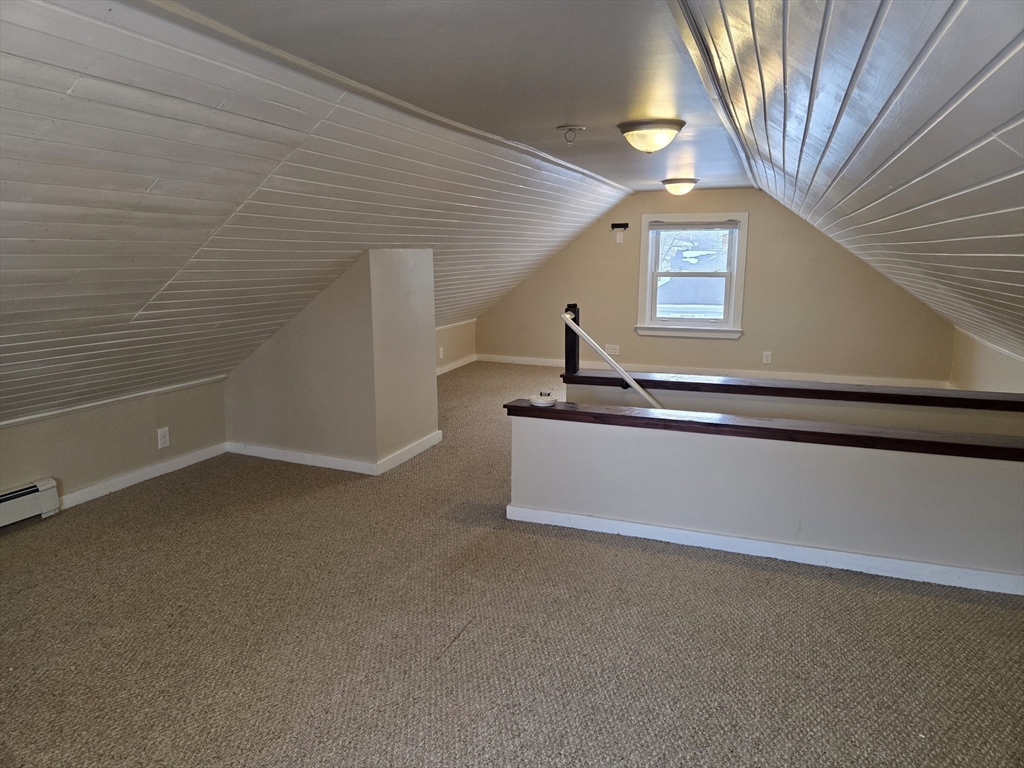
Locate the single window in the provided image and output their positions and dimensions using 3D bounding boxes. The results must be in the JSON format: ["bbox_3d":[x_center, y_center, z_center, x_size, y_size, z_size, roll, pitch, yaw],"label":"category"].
[{"bbox_3d":[1.951,-1.171,7.429,1.140,1.320,0.120,4,12,21],"label":"single window"}]

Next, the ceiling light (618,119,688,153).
[{"bbox_3d":[0.756,-1.335,3.701,0.360,0.150,0.360,4,12,21],"label":"ceiling light"}]

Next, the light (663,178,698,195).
[{"bbox_3d":[1.644,-1.911,6.647,0.360,0.150,0.360,4,12,21],"label":"light"}]

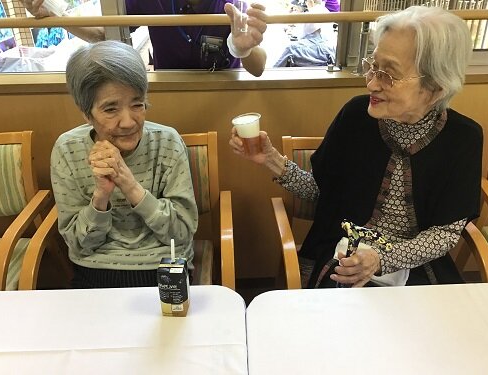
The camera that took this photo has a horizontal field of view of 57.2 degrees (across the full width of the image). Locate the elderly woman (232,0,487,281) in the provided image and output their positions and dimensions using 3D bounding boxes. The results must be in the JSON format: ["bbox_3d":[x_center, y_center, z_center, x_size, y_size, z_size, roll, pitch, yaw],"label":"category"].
[{"bbox_3d":[0.267,0.151,1.251,0.600,1.210,0.620,3,24,7],"label":"elderly woman"}]

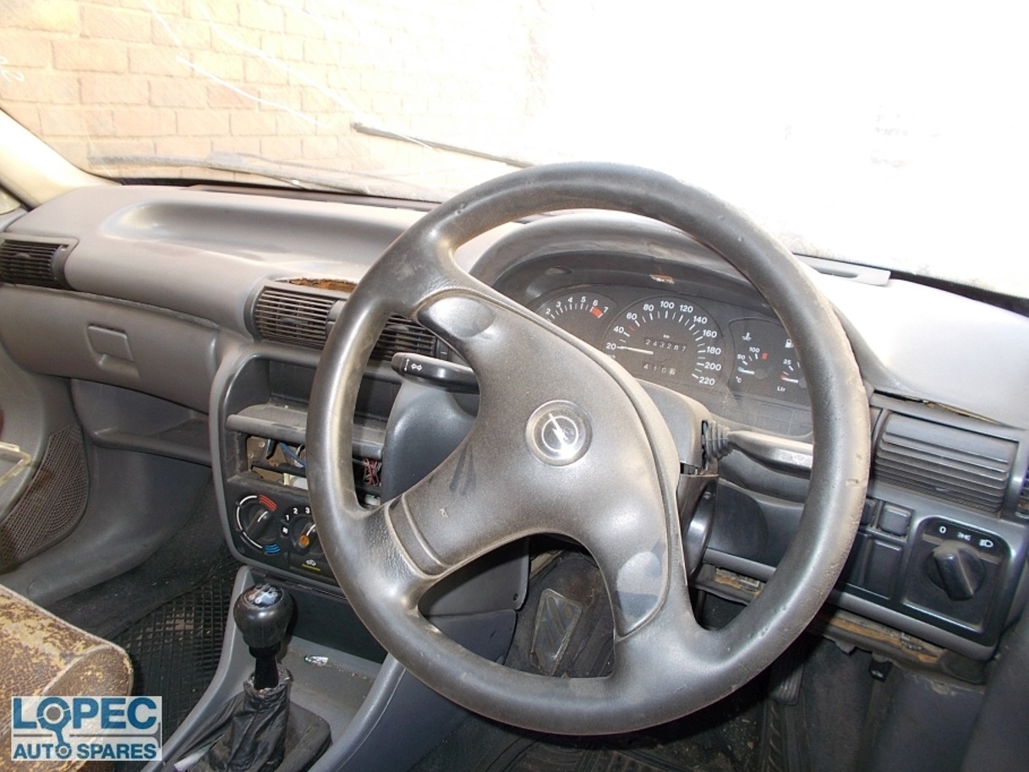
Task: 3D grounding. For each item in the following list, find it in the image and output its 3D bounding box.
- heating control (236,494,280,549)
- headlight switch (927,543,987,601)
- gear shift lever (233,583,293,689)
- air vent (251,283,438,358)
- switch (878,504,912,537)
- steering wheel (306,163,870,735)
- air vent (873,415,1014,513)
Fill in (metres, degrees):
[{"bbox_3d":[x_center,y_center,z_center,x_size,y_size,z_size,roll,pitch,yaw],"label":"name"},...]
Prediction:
[{"bbox_3d":[-0.299,0.157,0.900,0.057,0.057,0.022,11,4,16],"label":"heating control"},{"bbox_3d":[0.367,0.155,0.643,0.045,0.045,0.027,15,7,25],"label":"headlight switch"},{"bbox_3d":[-0.262,0.269,0.810,0.059,0.124,0.059,11,21,16],"label":"gear shift lever"},{"bbox_3d":[-0.188,-0.072,0.879,0.228,0.062,0.035,11,4,16],"label":"air vent"},{"bbox_3d":[0.326,0.114,0.662,0.026,0.024,0.014,15,7,25],"label":"switch"},{"bbox_3d":[0.039,0.036,0.549,0.384,0.384,0.089,11,-4,16],"label":"steering wheel"},{"bbox_3d":[0.363,0.064,0.655,0.102,0.062,0.035,15,5,25],"label":"air vent"}]

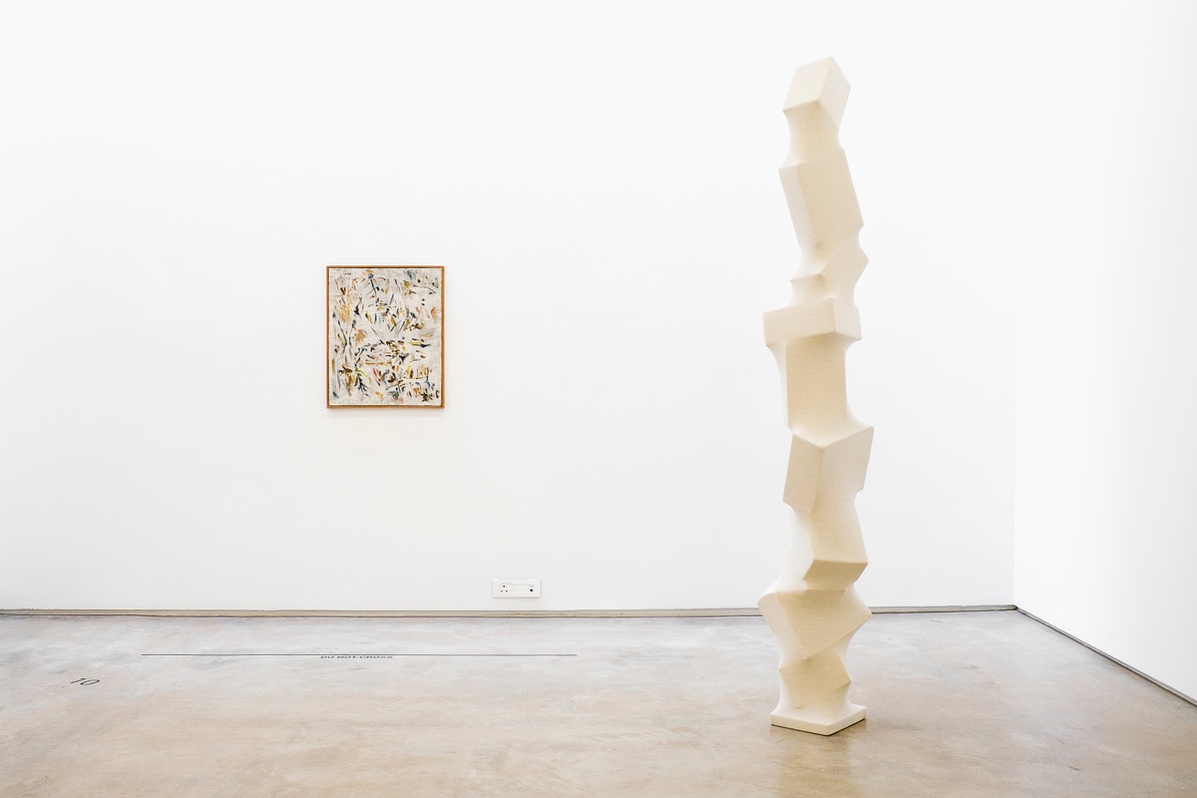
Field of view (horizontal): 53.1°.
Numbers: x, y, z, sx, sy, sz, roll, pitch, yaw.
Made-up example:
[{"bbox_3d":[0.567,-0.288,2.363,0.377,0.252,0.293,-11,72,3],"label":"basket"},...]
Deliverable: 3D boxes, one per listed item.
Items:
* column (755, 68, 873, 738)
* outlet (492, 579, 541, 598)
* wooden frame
[{"bbox_3d":[0.734,-0.033,4.050,0.380,2.255,0.360,0,0,0],"label":"column"},{"bbox_3d":[-0.407,0.948,5.990,0.240,0.092,0.015,0,0,0],"label":"outlet"},{"bbox_3d":[-1.064,-0.309,5.975,0.587,0.706,0.040,0,0,0],"label":"wooden frame"}]

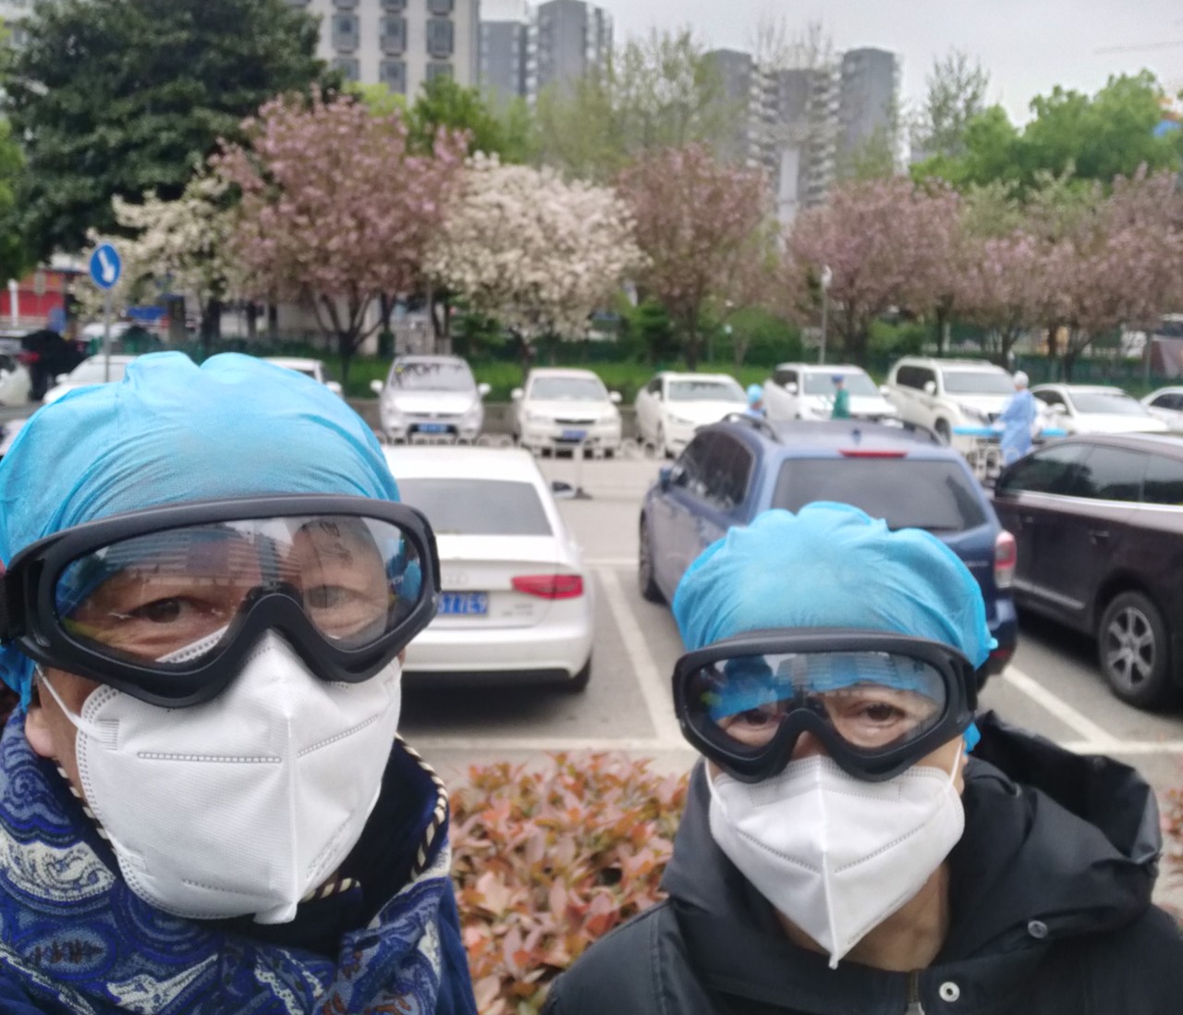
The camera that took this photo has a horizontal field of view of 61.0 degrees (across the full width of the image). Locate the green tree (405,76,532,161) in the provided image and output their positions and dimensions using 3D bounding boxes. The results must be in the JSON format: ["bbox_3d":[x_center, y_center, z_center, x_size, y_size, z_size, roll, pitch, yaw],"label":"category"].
[{"bbox_3d":[-4.699,-10.568,38.000,5.400,11.170,5.400,1,11,-7],"label":"green tree"}]

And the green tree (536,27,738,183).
[{"bbox_3d":[1.772,-12.497,40.000,8.220,13.015,8.000,1,10,-5],"label":"green tree"}]

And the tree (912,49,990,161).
[{"bbox_3d":[17.134,-14.606,50.000,4.800,16.240,4.800,6,11,17],"label":"tree"}]

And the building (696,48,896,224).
[{"bbox_3d":[43.321,-67.033,218.000,41.000,58.580,28.000,4,11,10],"label":"building"}]

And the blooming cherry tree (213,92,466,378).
[{"bbox_3d":[-6.401,-6.885,25.500,6.432,7.218,6.000,1,10,-5],"label":"blooming cherry tree"}]

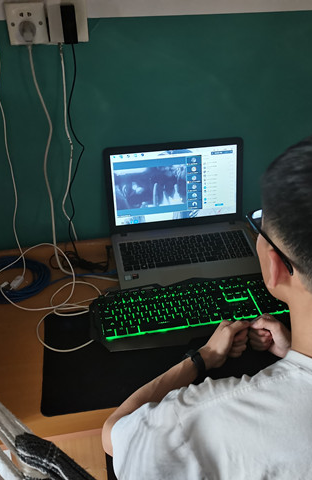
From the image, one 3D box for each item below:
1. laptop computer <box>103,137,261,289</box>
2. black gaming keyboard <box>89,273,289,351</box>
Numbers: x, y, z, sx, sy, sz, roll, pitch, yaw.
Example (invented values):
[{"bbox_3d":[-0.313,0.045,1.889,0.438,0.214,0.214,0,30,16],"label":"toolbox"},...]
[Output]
[{"bbox_3d":[0.080,-0.072,1.216,0.381,0.258,0.299,-6,33,-9],"label":"laptop computer"},{"bbox_3d":[0.091,0.149,1.069,0.475,0.035,0.187,-6,33,-10],"label":"black gaming keyboard"}]

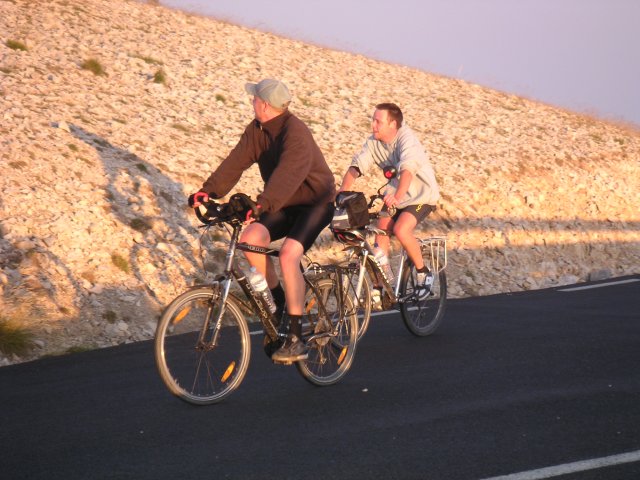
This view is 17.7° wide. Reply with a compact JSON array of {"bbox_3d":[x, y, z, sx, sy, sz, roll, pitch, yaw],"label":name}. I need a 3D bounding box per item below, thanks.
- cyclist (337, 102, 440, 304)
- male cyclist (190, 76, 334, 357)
[{"bbox_3d":[0.546,-0.286,15.670,0.600,1.550,0.920,-1,2,37],"label":"cyclist"},{"bbox_3d":[-0.328,-0.109,12.130,0.600,1.670,0.940,-1,2,40],"label":"male cyclist"}]

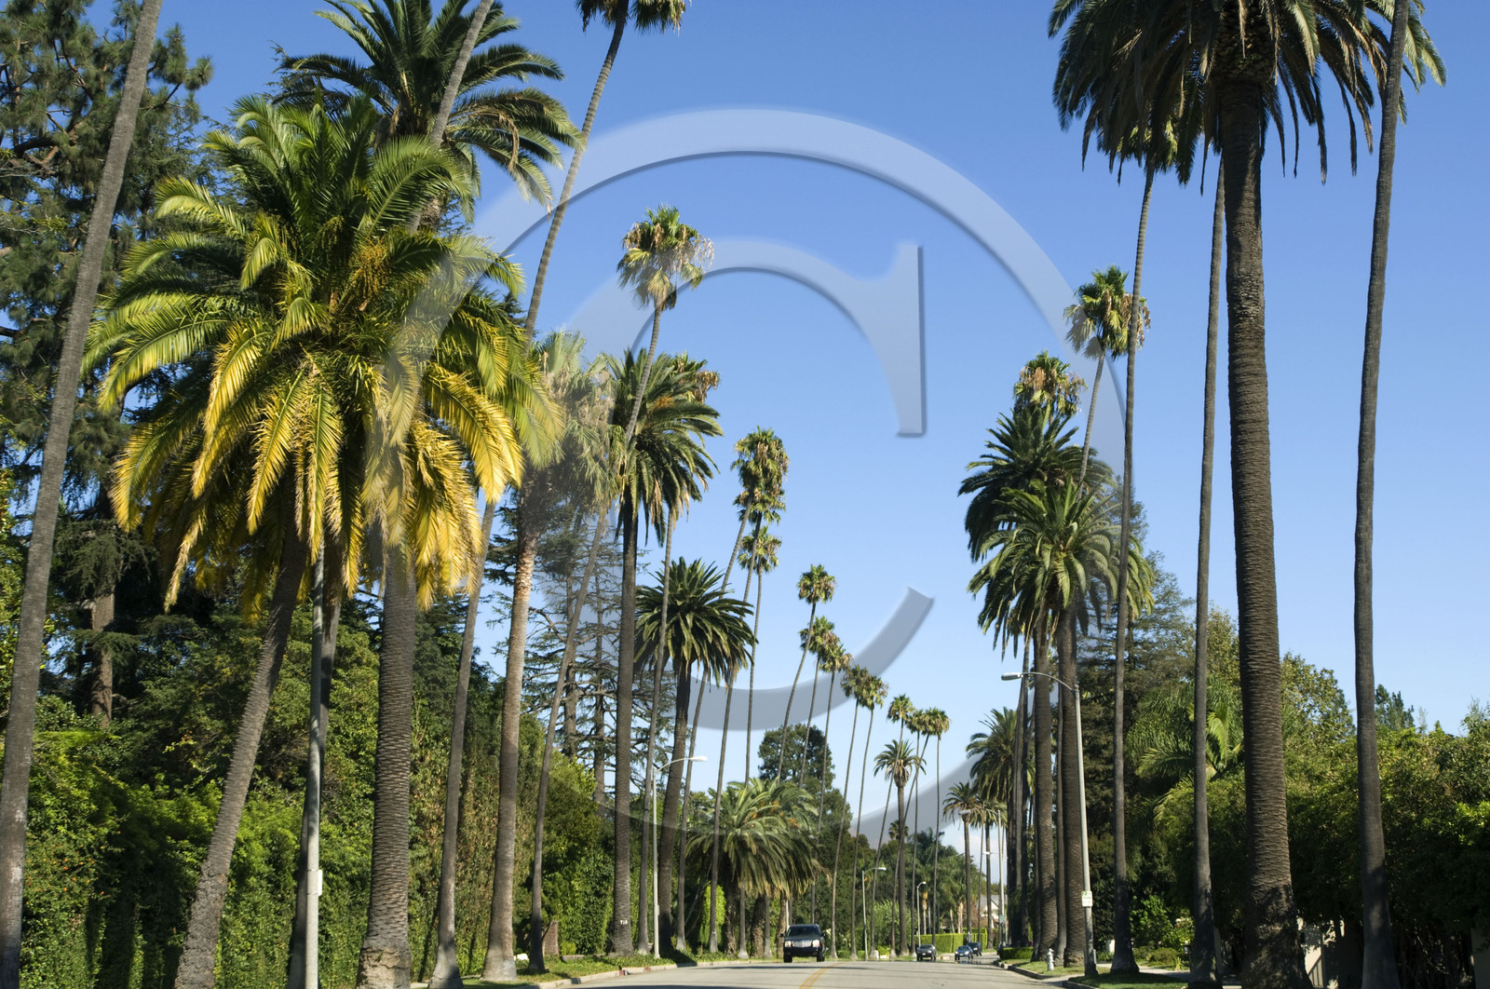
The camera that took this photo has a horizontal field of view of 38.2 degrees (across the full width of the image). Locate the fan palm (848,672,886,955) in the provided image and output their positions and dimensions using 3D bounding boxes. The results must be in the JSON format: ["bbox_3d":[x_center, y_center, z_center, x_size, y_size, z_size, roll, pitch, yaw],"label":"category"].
[{"bbox_3d":[12.468,32.315,216.807,4.510,28.250,3.700,-1,-11,0],"label":"fan palm"}]

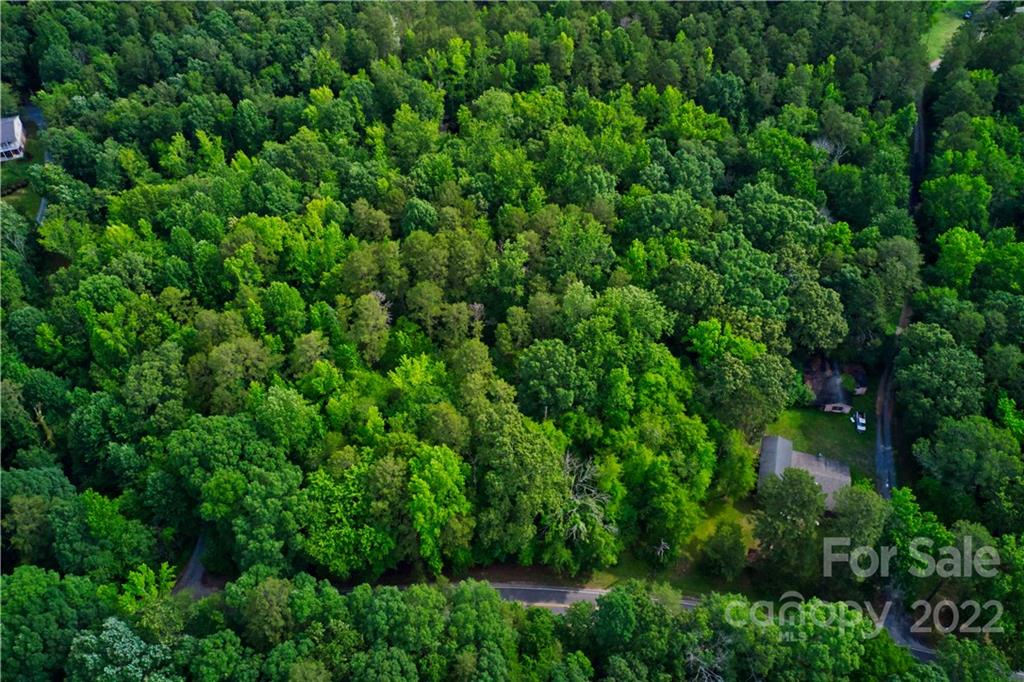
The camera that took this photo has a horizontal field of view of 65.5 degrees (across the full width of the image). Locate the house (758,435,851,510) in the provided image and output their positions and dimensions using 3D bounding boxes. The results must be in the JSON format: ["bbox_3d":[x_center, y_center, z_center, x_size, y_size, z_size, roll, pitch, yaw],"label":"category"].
[{"bbox_3d":[57.528,26.279,156.892,17.000,5.000,14.600,11,45,11],"label":"house"}]

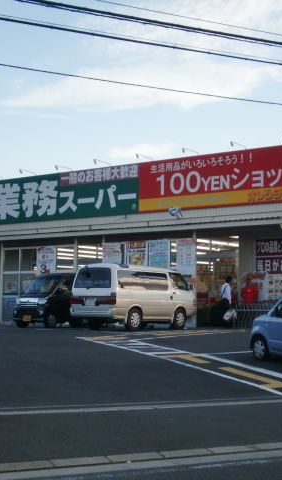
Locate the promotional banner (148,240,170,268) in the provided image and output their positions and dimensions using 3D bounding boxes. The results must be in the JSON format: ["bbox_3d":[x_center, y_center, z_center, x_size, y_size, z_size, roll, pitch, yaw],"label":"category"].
[{"bbox_3d":[0.650,0.624,31.715,0.969,1.180,0.030,-3,-6,38],"label":"promotional banner"}]

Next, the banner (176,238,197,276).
[{"bbox_3d":[1.531,0.580,30.113,0.809,1.214,0.040,-3,-6,38],"label":"banner"}]

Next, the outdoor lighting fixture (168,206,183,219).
[{"bbox_3d":[1.207,-0.961,30.789,0.420,0.400,0.400,4,-6,-37],"label":"outdoor lighting fixture"}]

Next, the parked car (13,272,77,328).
[{"bbox_3d":[-2.710,2.100,30.800,1.475,1.840,3.400,-2,-4,38],"label":"parked car"}]

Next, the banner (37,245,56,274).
[{"bbox_3d":[-3.731,0.861,35.182,1.010,1.184,0.030,-3,-6,38],"label":"banner"}]

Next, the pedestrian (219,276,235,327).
[{"bbox_3d":[2.912,2.082,29.706,0.450,1.710,0.500,0,-5,3],"label":"pedestrian"}]

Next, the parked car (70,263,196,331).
[{"bbox_3d":[-0.073,1.827,27.814,1.700,1.970,4.750,-3,-6,35],"label":"parked car"}]

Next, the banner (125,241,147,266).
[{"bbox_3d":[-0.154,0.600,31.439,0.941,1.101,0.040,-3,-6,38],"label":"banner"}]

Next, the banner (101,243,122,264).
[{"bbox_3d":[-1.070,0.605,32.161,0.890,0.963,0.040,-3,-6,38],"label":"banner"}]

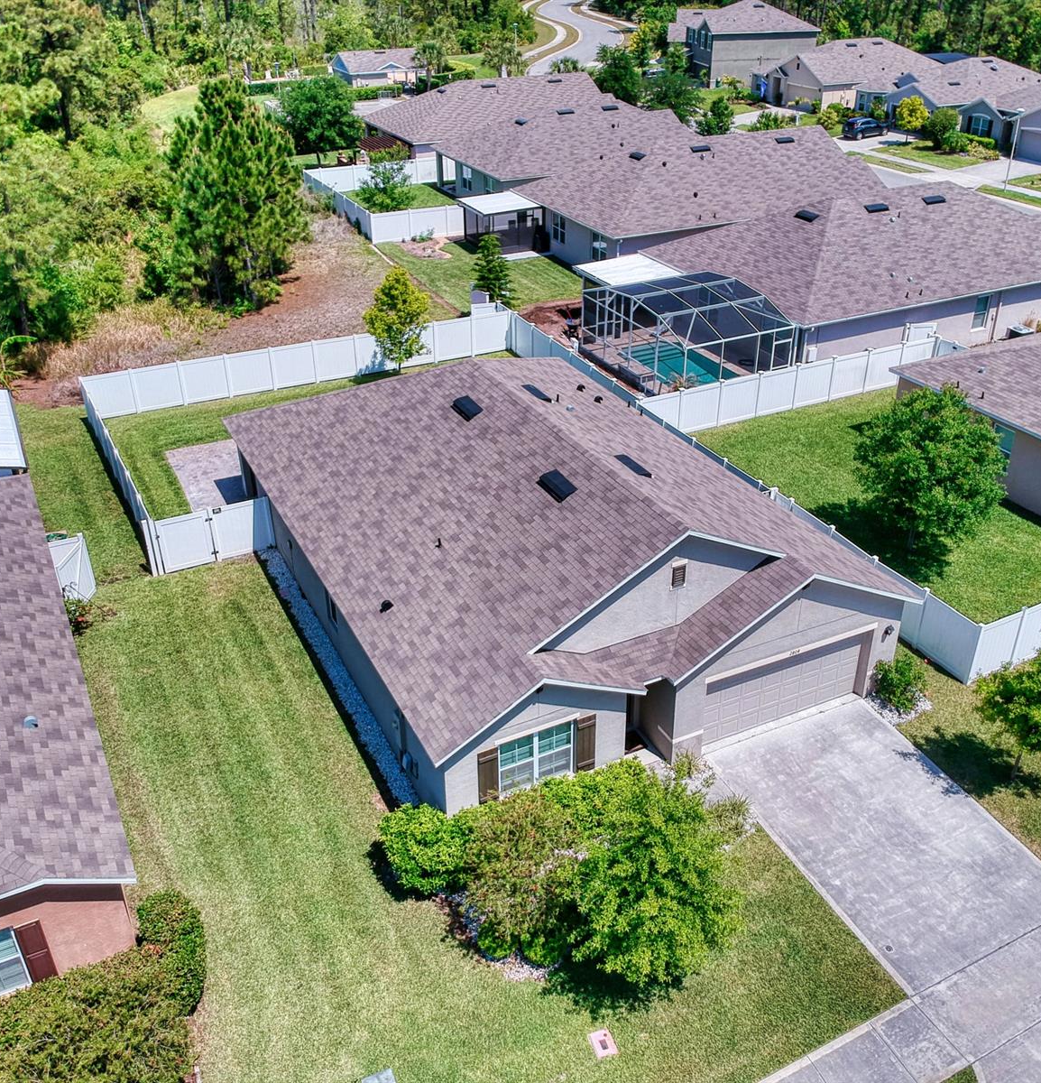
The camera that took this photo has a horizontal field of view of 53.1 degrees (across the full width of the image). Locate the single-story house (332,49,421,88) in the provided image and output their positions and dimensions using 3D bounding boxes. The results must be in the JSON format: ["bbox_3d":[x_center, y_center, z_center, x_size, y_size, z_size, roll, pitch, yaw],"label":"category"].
[{"bbox_3d":[-16.304,-53.929,119.709,10.200,4.400,9.600,-14,34,-22],"label":"single-story house"}]

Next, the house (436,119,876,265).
[{"bbox_3d":[10.444,-21.925,64.964,21.550,6.050,14.150,-14,32,-22],"label":"house"}]

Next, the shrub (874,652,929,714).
[{"bbox_3d":[9.486,3.540,26.045,1.380,1.320,1.320,0,31,0],"label":"shrub"}]

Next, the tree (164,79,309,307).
[{"bbox_3d":[-14.292,-17.629,52.646,7.200,10.700,7.000,-14,34,-22],"label":"tree"}]

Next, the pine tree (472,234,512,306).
[{"bbox_3d":[-1.301,-13.483,52.538,2.400,3.950,2.400,-1,30,0],"label":"pine tree"}]

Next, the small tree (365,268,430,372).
[{"bbox_3d":[-5.169,-9.339,44.616,2.900,4.600,2.800,0,31,0],"label":"small tree"}]

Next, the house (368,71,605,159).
[{"bbox_3d":[-2.365,-37.249,91.492,20.426,6.039,14.288,-14,32,-22],"label":"house"}]

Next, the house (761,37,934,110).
[{"bbox_3d":[39.453,-55.564,122.731,20.980,6.107,13.888,-14,32,-22],"label":"house"}]

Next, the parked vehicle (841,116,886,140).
[{"bbox_3d":[32.734,-39.055,98.580,4.613,1.683,1.861,-18,34,-27],"label":"parked vehicle"}]

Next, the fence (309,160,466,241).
[{"bbox_3d":[-7.253,-24.293,73.139,12.079,1.836,16.596,-14,32,-22],"label":"fence"}]

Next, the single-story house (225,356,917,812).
[{"bbox_3d":[-0.118,-1.610,29.872,12.750,5.780,19.150,-14,32,-22],"label":"single-story house"}]

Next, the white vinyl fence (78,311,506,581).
[{"bbox_3d":[-5.860,-4.695,39.359,18.500,1.850,13.550,-14,32,-22],"label":"white vinyl fence"}]

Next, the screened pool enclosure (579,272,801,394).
[{"bbox_3d":[7.320,-9.502,45.951,5.800,3.400,8.400,-14,34,-22],"label":"screened pool enclosure"}]

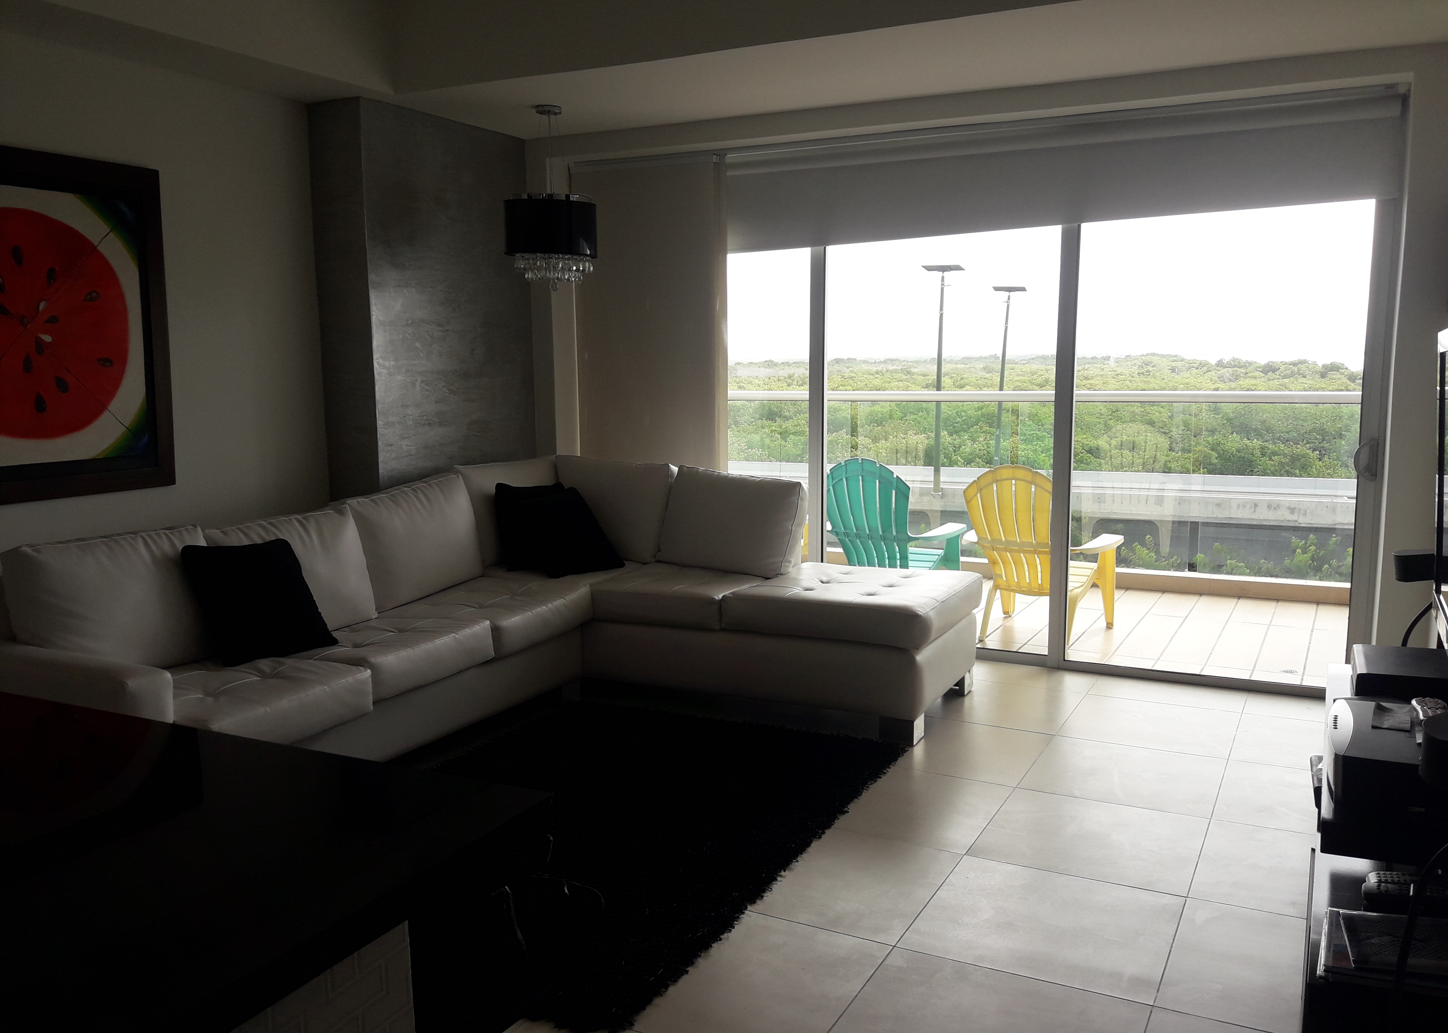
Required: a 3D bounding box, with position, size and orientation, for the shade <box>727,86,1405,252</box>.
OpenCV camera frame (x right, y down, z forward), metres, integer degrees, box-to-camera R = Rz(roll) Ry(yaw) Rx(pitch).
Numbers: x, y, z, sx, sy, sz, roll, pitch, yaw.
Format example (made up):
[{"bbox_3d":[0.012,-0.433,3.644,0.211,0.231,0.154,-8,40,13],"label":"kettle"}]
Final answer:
[{"bbox_3d":[1.283,-1.473,5.084,2.867,0.465,0.110,4,9,28],"label":"shade"}]

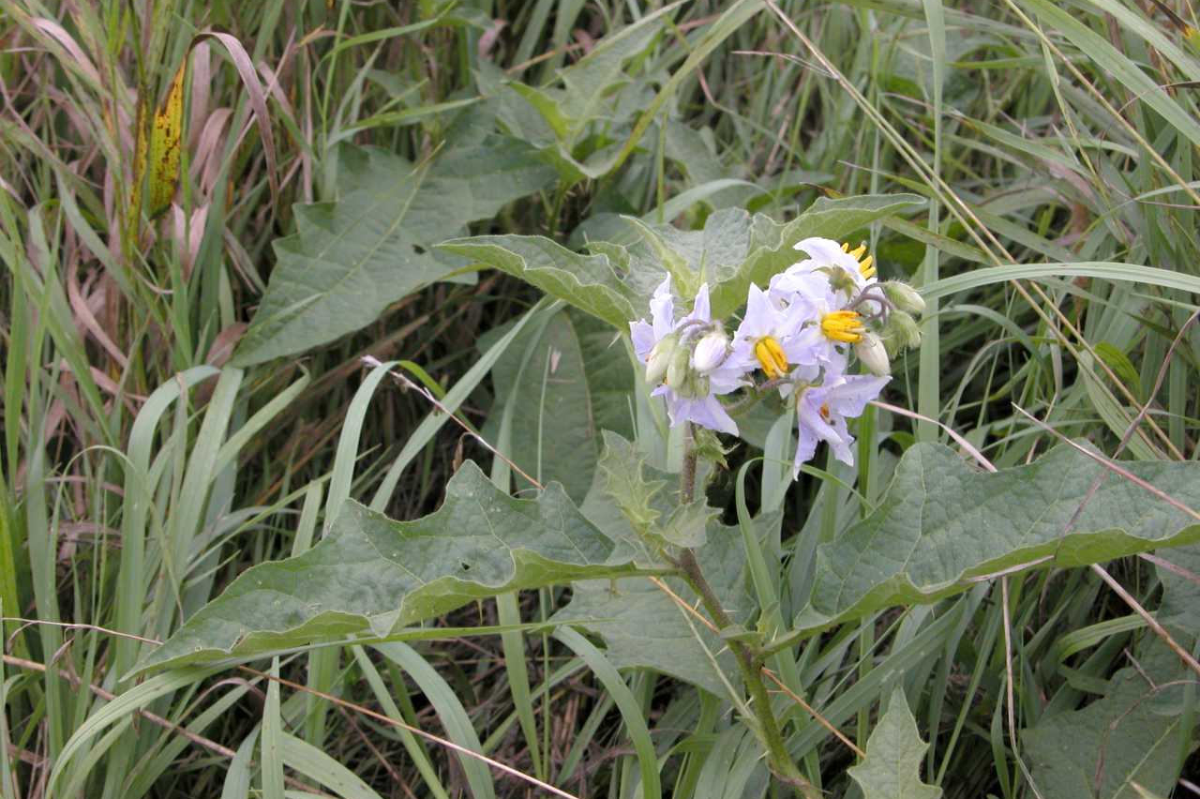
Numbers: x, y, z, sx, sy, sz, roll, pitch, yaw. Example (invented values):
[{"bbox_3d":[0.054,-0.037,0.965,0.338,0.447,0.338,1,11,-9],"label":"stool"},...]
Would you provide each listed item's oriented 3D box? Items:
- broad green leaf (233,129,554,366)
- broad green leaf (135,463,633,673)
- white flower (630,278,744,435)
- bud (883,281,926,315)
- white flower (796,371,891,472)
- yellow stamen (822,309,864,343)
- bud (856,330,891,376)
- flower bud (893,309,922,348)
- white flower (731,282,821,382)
[{"bbox_3d":[-0.051,-0.039,0.570,0.092,0.012,0.046,-32,55,-17],"label":"broad green leaf"},{"bbox_3d":[-0.040,0.031,0.437,0.096,0.016,0.034,-11,37,-2],"label":"broad green leaf"},{"bbox_3d":[0.016,-0.008,0.432,0.025,0.028,0.011,18,20,26],"label":"white flower"},{"bbox_3d":[0.058,-0.019,0.434,0.010,0.005,0.005,30,0,6],"label":"bud"},{"bbox_3d":[0.045,0.004,0.432,0.019,0.021,0.012,-23,45,-31],"label":"white flower"},{"bbox_3d":[0.045,-0.013,0.424,0.009,0.006,0.006,7,30,40],"label":"yellow stamen"},{"bbox_3d":[0.051,-0.009,0.430,0.005,0.005,0.011,-35,73,0],"label":"bud"},{"bbox_3d":[0.058,-0.013,0.434,0.004,0.004,0.008,-39,78,0],"label":"flower bud"},{"bbox_3d":[0.032,-0.013,0.430,0.020,0.021,0.010,-8,32,-12],"label":"white flower"}]

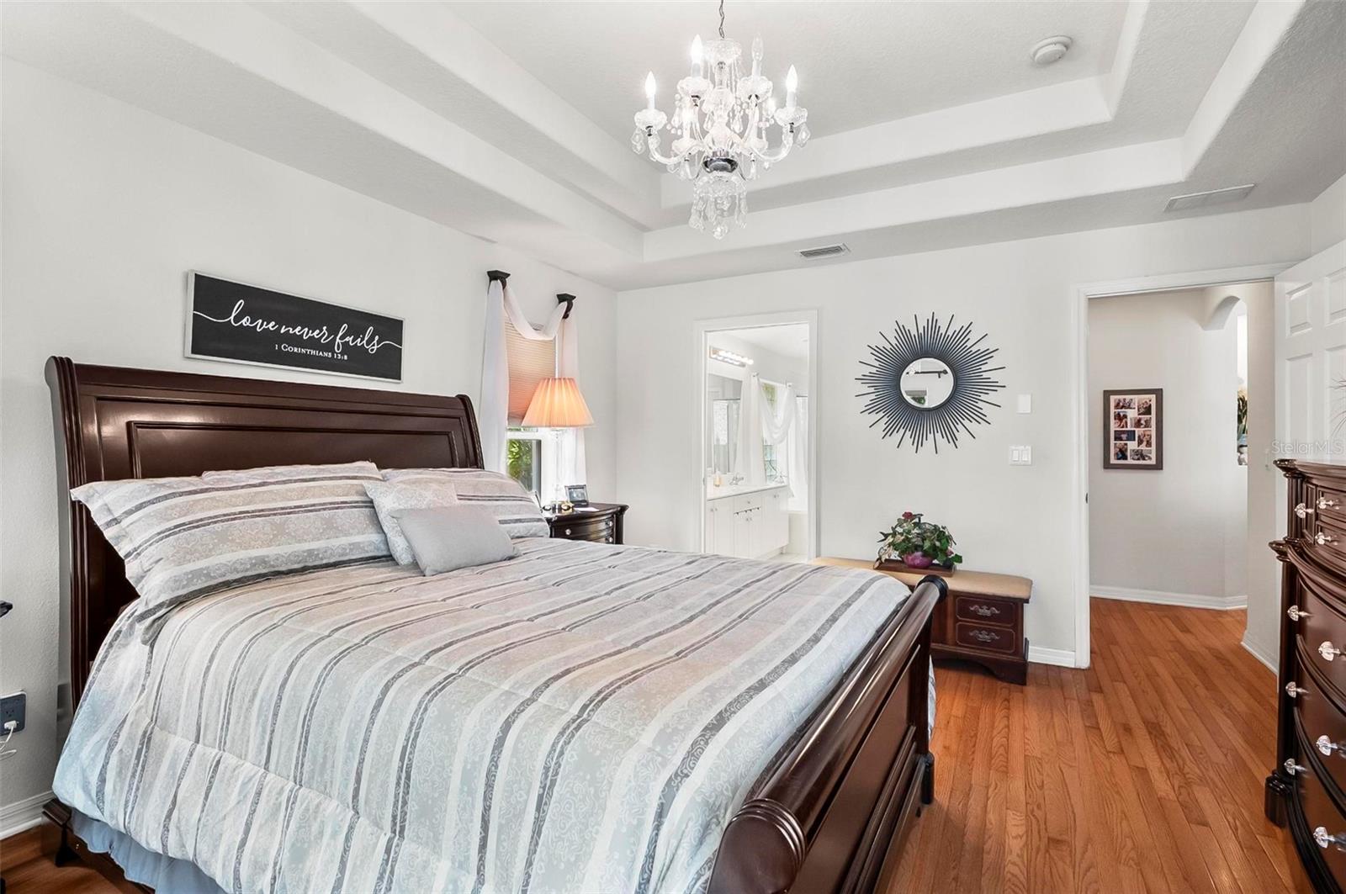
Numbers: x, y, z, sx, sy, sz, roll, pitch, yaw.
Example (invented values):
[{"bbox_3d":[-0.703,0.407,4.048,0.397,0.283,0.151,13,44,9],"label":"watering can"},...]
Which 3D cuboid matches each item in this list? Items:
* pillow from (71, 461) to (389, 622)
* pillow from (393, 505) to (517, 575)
[{"bbox_3d":[-1.395,0.264,2.075,0.190,0.480,0.910,-43,-19,22],"label":"pillow"},{"bbox_3d":[-0.827,0.331,2.337,0.130,0.300,0.460,-45,-19,21],"label":"pillow"}]

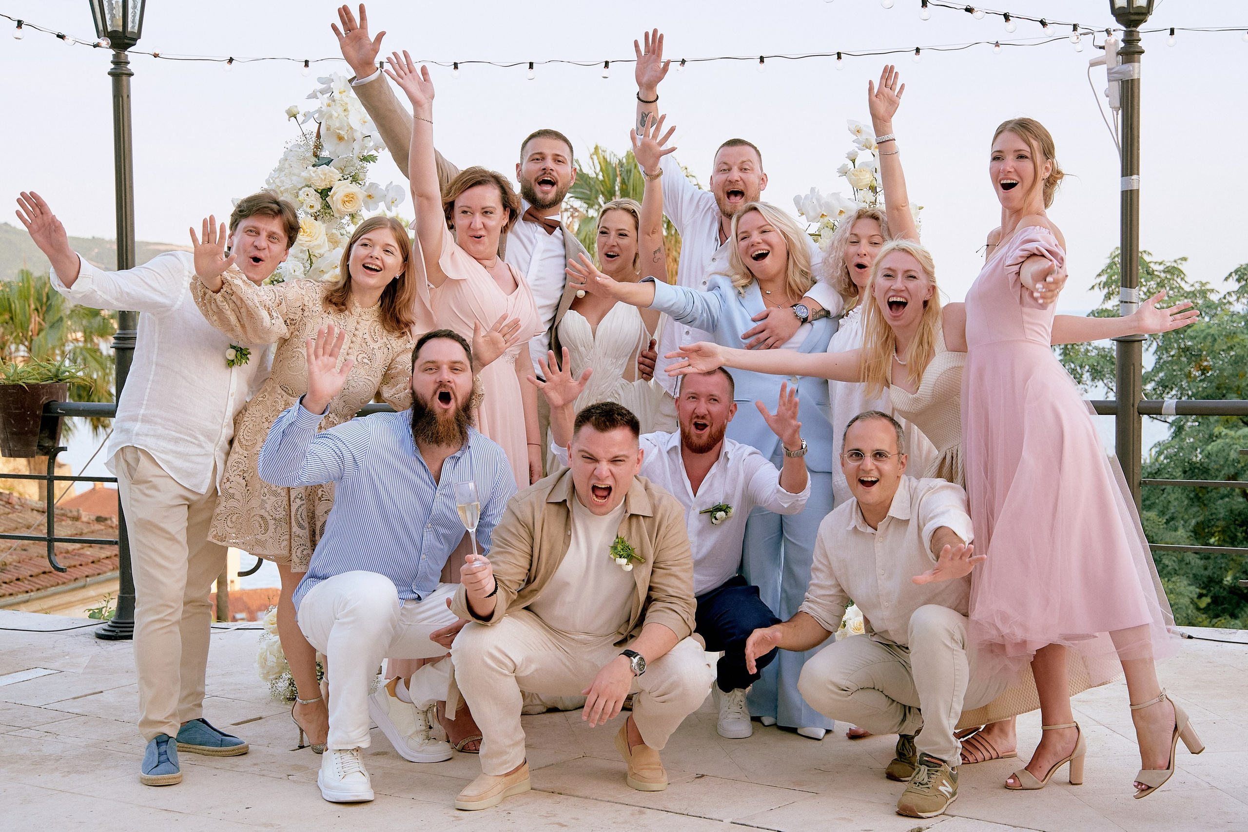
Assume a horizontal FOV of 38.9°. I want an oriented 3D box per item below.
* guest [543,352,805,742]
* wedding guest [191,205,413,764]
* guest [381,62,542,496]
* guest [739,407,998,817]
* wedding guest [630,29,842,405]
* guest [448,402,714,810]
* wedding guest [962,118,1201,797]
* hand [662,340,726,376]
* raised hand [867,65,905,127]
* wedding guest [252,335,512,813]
[{"bbox_3d":[0.149,0.378,5.352,0.810,1.150,0.600,-1,3,-2],"label":"guest"},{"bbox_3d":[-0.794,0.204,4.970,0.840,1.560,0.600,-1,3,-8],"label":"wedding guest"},{"bbox_3d":[-0.469,-0.043,5.206,0.520,2.020,0.450,-1,3,-12],"label":"guest"},{"bbox_3d":[0.670,0.486,4.717,0.680,1.000,0.680,0,4,15],"label":"guest"},{"bbox_3d":[0.348,-0.134,5.602,0.700,2.140,0.500,-1,3,0],"label":"wedding guest"},{"bbox_3d":[-0.111,0.473,4.716,0.700,1.040,0.640,-1,3,0],"label":"guest"},{"bbox_3d":[1.185,0.096,4.634,0.630,1.780,0.720,-3,4,-35],"label":"wedding guest"},{"bbox_3d":[0.196,-0.158,4.900,0.180,0.095,0.070,-7,-19,-15],"label":"hand"},{"bbox_3d":[0.783,-0.956,5.280,0.110,0.185,0.060,5,5,0],"label":"raised hand"},{"bbox_3d":[-0.643,0.381,4.831,0.710,1.220,0.660,-1,3,-10],"label":"wedding guest"}]

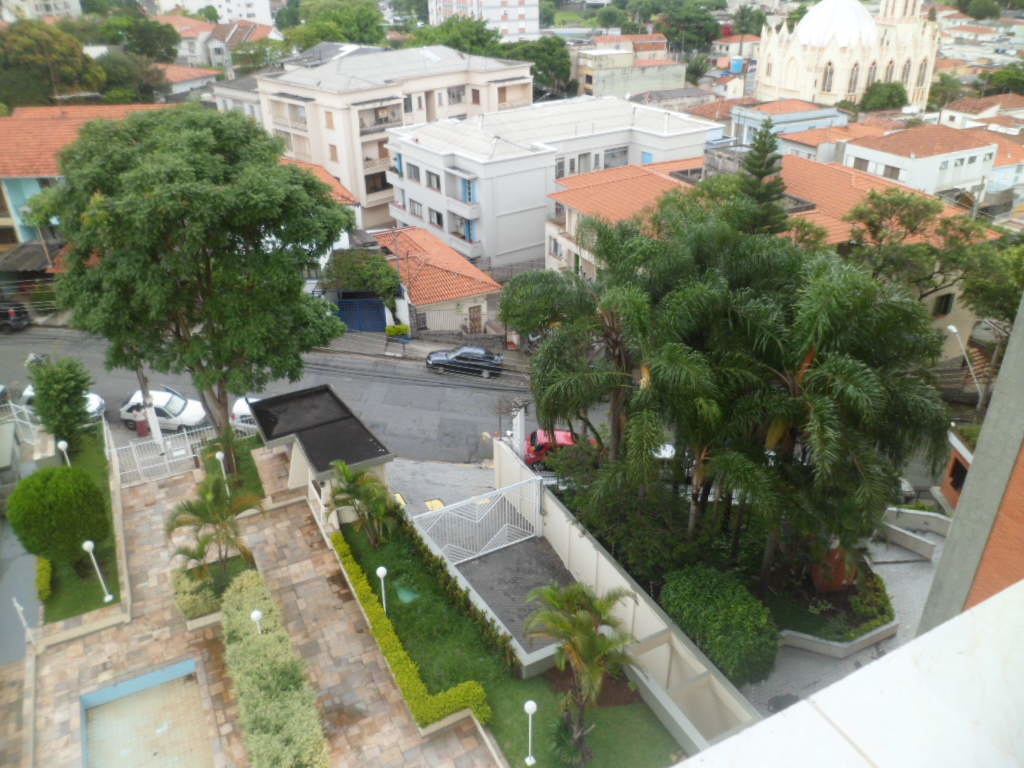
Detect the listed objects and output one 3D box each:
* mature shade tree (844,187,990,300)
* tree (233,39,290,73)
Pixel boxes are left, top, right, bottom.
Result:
[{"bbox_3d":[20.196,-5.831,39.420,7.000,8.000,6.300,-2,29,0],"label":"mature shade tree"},{"bbox_3d":[-40.636,-52.421,127.059,9.000,8.527,9.000,-9,30,-14],"label":"tree"}]

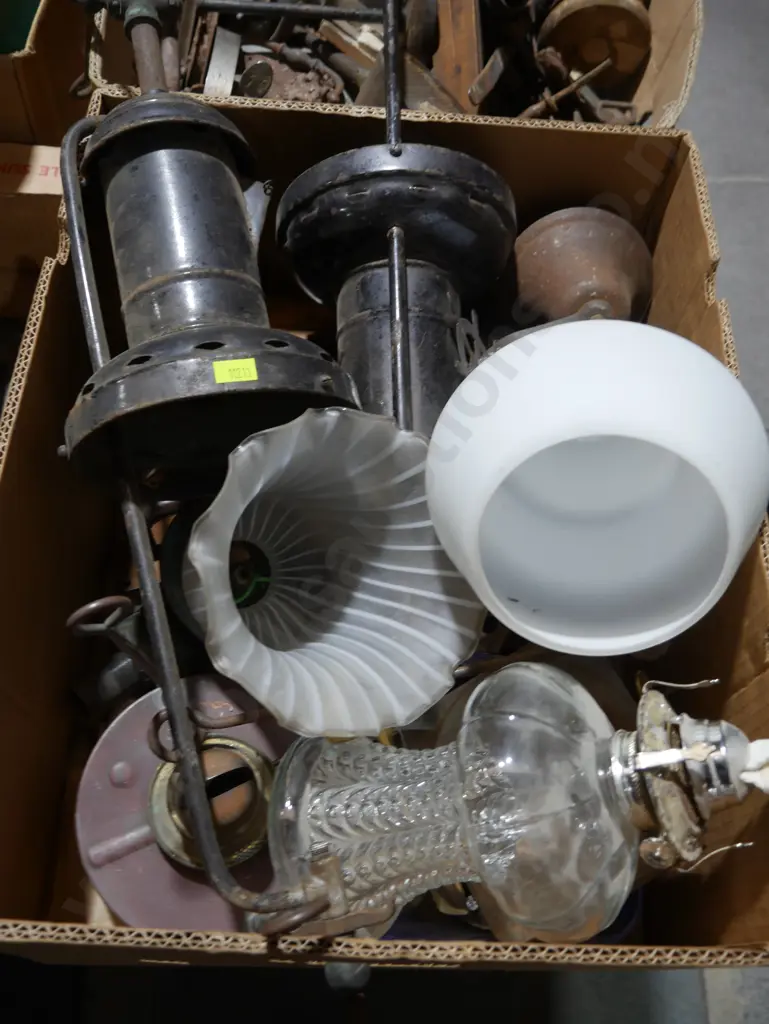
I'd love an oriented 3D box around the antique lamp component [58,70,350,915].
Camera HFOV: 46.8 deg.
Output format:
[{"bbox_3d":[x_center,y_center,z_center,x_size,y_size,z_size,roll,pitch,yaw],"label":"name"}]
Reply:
[{"bbox_3d":[-0.092,-0.023,0.531,0.180,0.180,0.508,-12,76,-3],"label":"antique lamp component"}]

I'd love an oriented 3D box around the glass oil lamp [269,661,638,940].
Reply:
[{"bbox_3d":[0.036,0.142,0.436,0.177,0.133,0.133,-23,53,30],"label":"glass oil lamp"}]

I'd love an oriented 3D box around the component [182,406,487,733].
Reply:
[{"bbox_3d":[-0.051,0.034,0.490,0.161,0.134,0.161,3,84,-30],"label":"component"}]

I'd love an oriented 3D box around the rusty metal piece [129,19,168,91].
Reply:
[{"bbox_3d":[-0.161,-0.312,0.610,0.019,0.019,0.060,-11,79,-8],"label":"rusty metal piece"}]

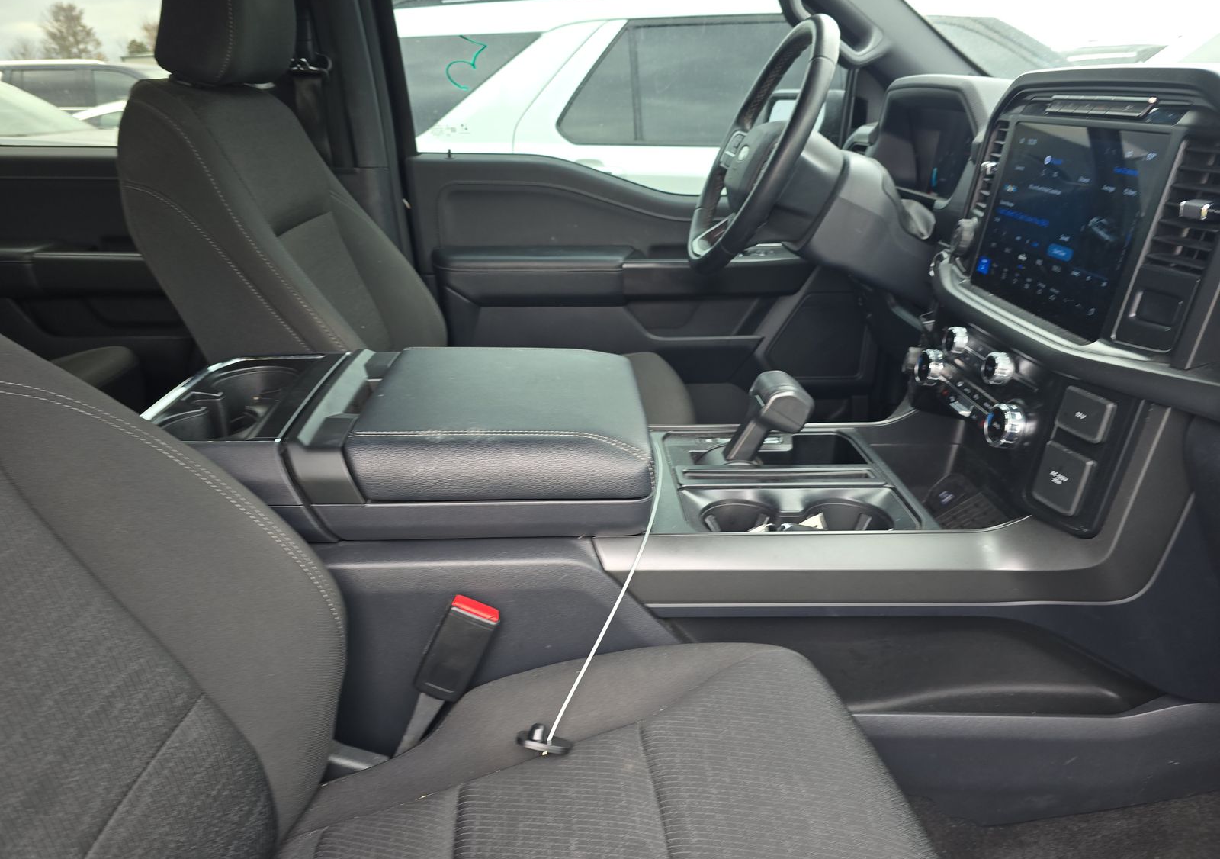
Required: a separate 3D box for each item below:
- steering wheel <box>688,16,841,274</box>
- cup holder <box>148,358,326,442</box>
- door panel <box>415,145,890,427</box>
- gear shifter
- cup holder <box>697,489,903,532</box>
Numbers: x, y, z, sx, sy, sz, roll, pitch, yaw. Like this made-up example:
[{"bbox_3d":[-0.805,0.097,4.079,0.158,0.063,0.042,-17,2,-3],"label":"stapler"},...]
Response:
[{"bbox_3d":[0.237,-0.399,1.192,0.090,0.387,0.387,23,20,-11],"label":"steering wheel"},{"bbox_3d":[-0.389,-0.005,0.869,0.150,0.080,0.250,0,23,-2],"label":"cup holder"},{"bbox_3d":[0.103,-0.263,1.683,0.970,0.600,0.140,0,23,-2],"label":"door panel"},{"bbox_3d":[0.170,-0.018,0.961,0.125,0.112,0.075,0,23,-2],"label":"gear shifter"},{"bbox_3d":[0.196,0.119,0.862,0.205,0.075,0.105,0,23,-2],"label":"cup holder"}]

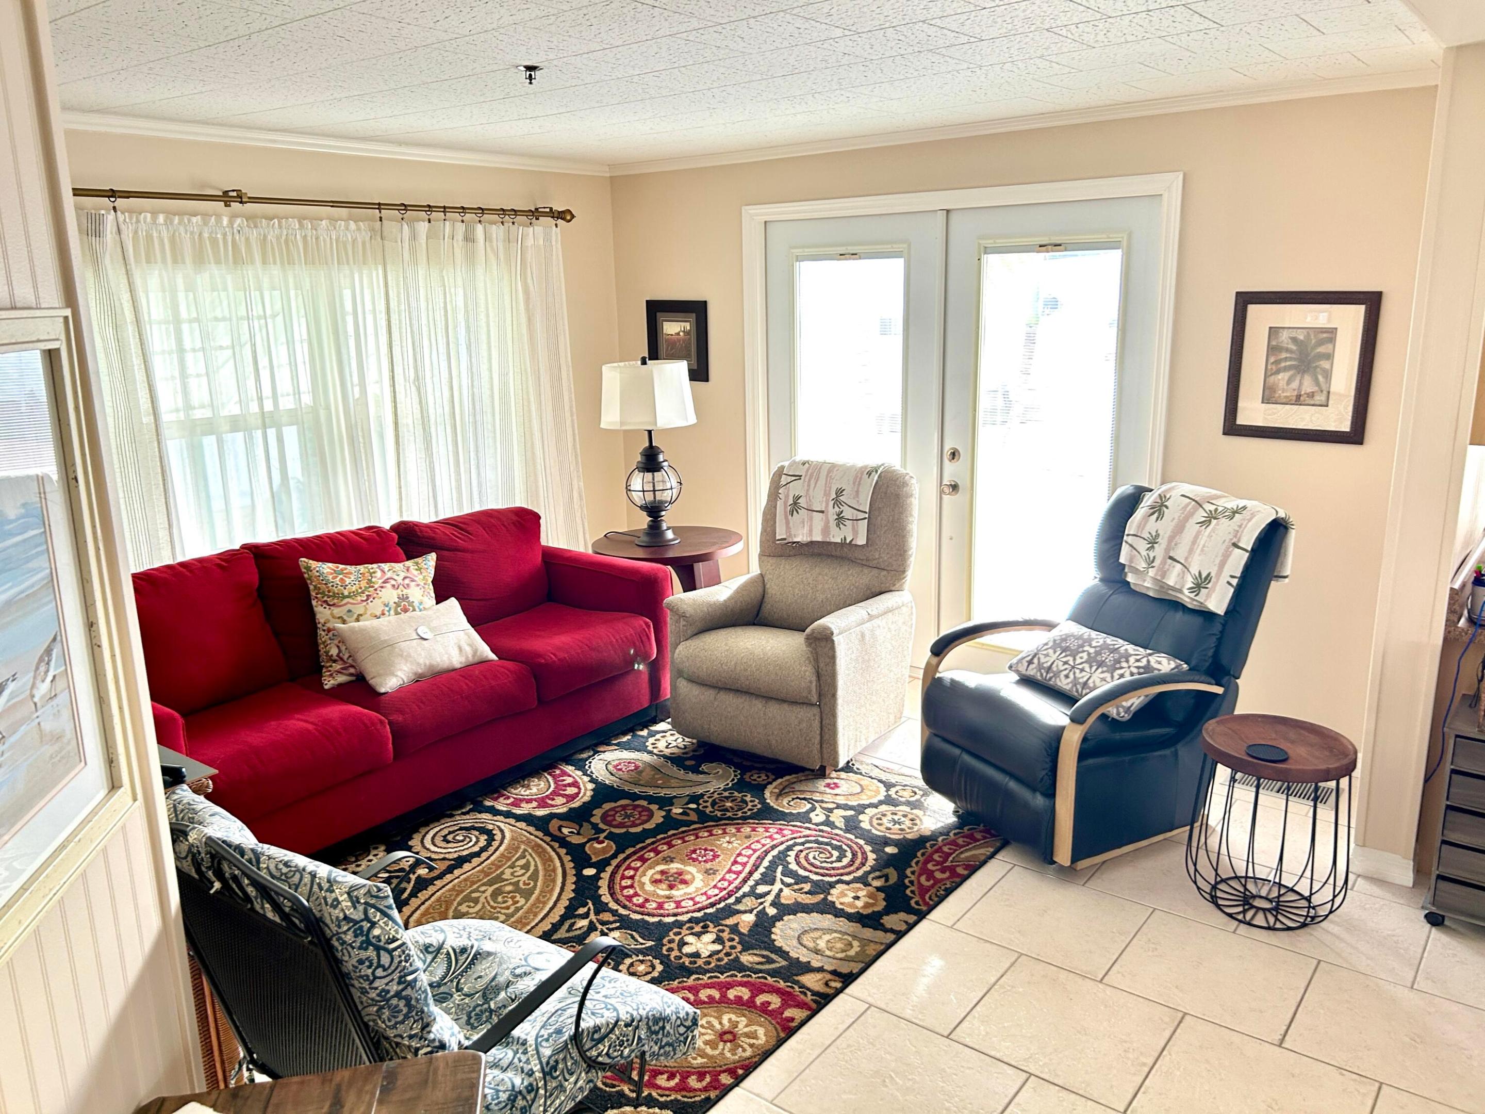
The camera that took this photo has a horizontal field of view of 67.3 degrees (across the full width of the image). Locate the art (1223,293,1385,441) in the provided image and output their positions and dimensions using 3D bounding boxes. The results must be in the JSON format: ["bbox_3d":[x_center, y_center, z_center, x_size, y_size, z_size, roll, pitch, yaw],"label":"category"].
[{"bbox_3d":[1.967,-0.671,3.942,0.465,0.515,0.025,9,17,37],"label":"art"}]

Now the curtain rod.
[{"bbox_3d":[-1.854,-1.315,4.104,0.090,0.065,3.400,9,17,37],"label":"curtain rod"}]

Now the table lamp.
[{"bbox_3d":[-0.421,-0.507,5.289,0.450,0.870,0.450,9,17,37],"label":"table lamp"}]

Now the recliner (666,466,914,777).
[{"bbox_3d":[0.239,0.192,4.554,0.780,1.070,0.870,9,17,37],"label":"recliner"}]

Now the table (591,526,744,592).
[{"bbox_3d":[-0.355,0.222,5.439,0.730,0.620,0.730,-1,14,0],"label":"table"}]

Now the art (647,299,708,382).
[{"bbox_3d":[-0.331,-1.098,5.660,0.390,0.400,0.025,9,17,37],"label":"art"}]

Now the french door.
[{"bbox_3d":[0.861,-0.463,4.913,1.820,2.040,0.060,9,17,37],"label":"french door"}]

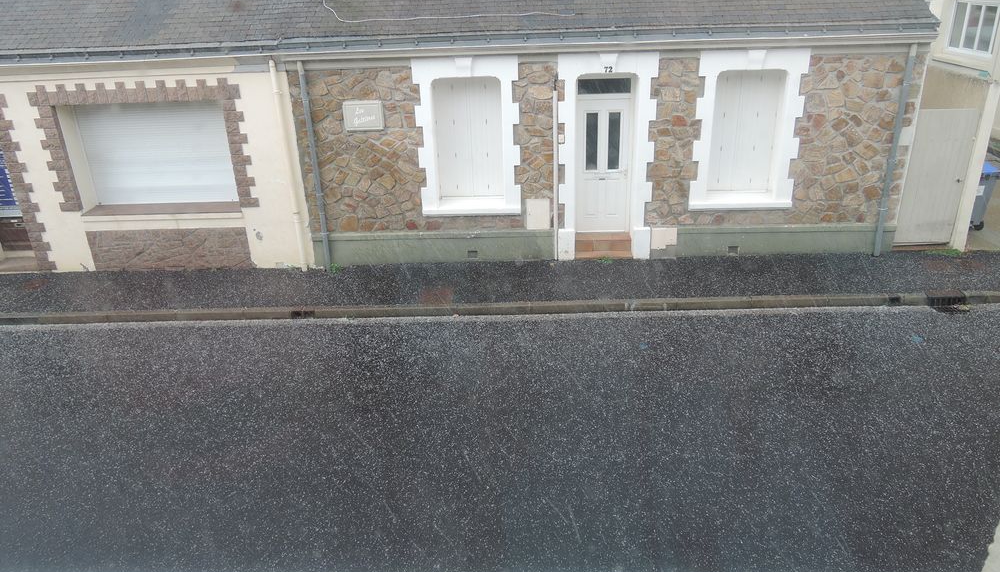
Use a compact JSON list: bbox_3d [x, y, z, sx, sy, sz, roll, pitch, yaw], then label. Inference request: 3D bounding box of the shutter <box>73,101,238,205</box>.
[{"bbox_3d":[-5.298,-2.065,10.857,2.500,1.608,0.080,-1,22,2],"label":"shutter"}]

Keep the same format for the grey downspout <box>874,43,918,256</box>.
[{"bbox_3d":[5.759,-1.890,10.110,0.096,3.088,0.100,-1,22,2],"label":"grey downspout"}]

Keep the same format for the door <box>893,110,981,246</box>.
[{"bbox_3d":[6.523,-1.604,10.388,0.851,2.056,0.060,-1,22,2],"label":"door"}]

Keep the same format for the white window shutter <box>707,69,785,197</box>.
[{"bbox_3d":[3.626,-2.298,10.366,1.020,1.831,0.070,-1,22,2],"label":"white window shutter"}]

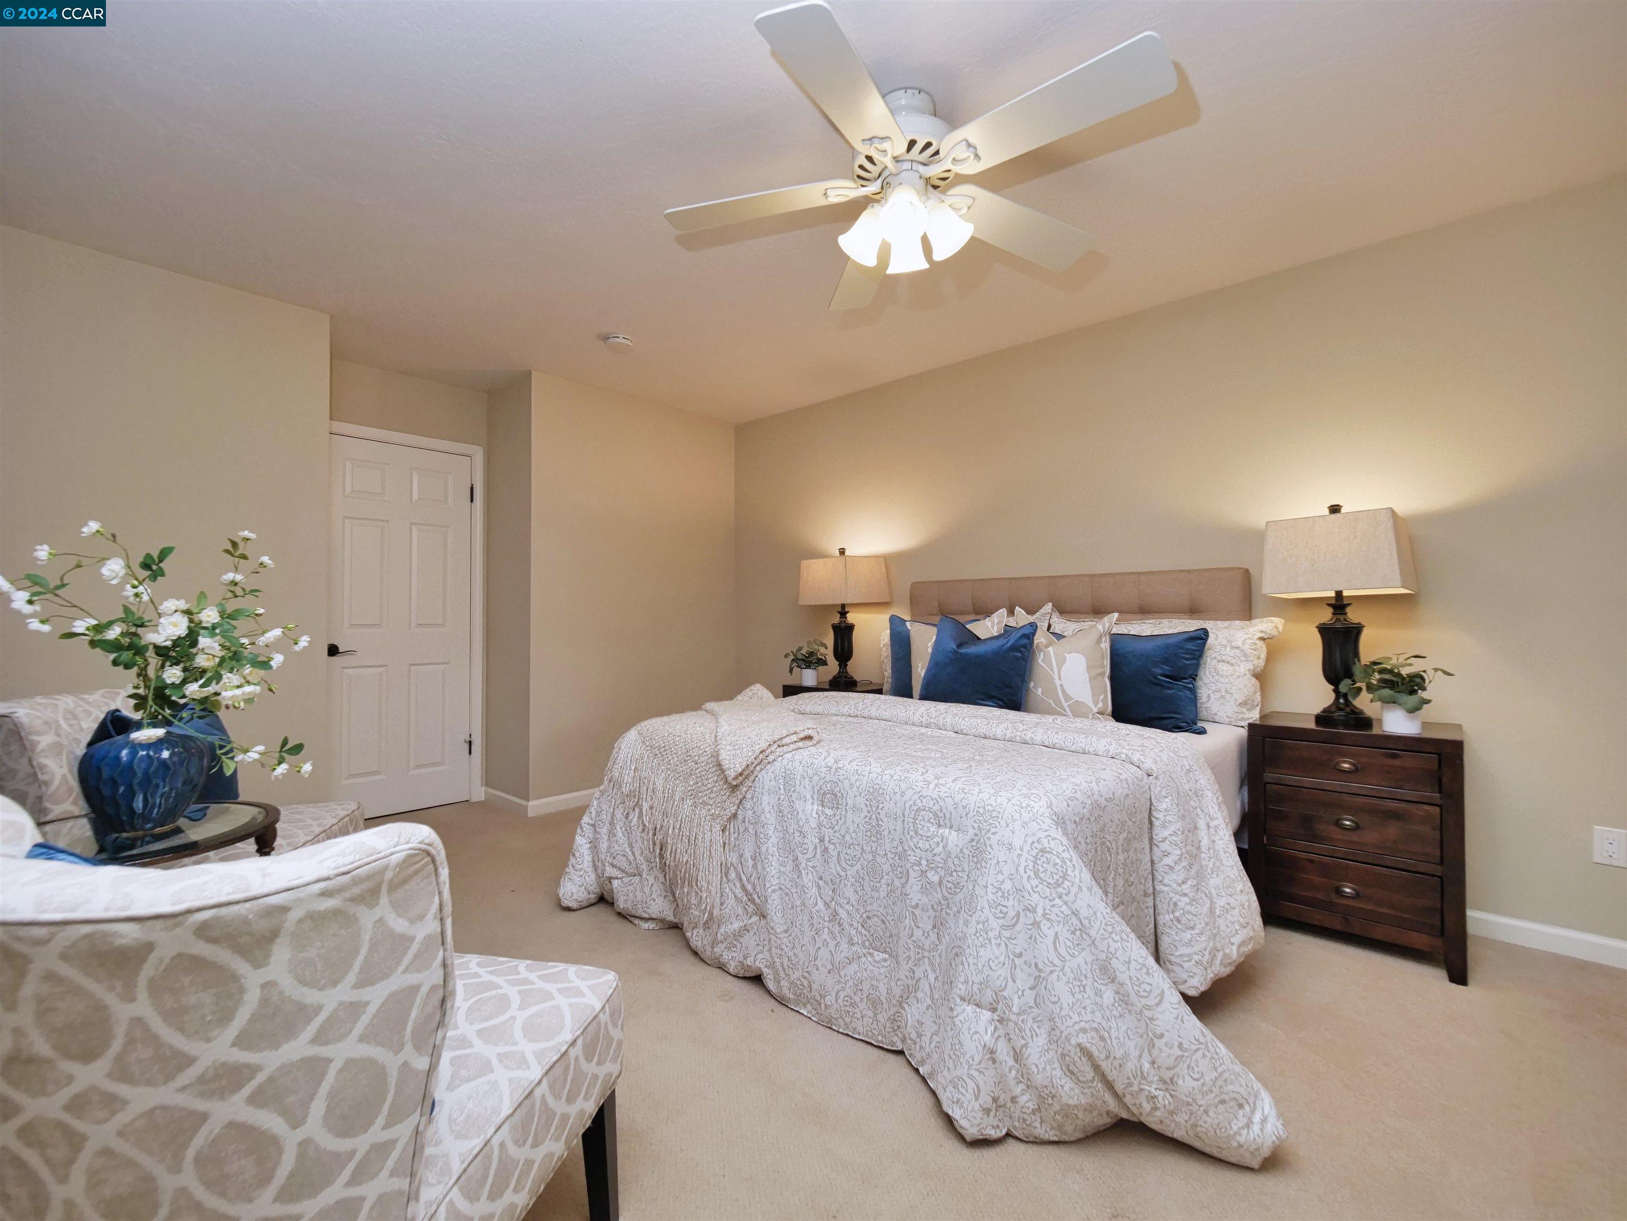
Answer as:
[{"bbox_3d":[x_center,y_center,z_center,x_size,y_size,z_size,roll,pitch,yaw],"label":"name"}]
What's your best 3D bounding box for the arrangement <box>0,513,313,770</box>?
[{"bbox_3d":[-1.473,0.090,1.520,0.500,0.560,0.460,0,0,41],"label":"arrangement"}]

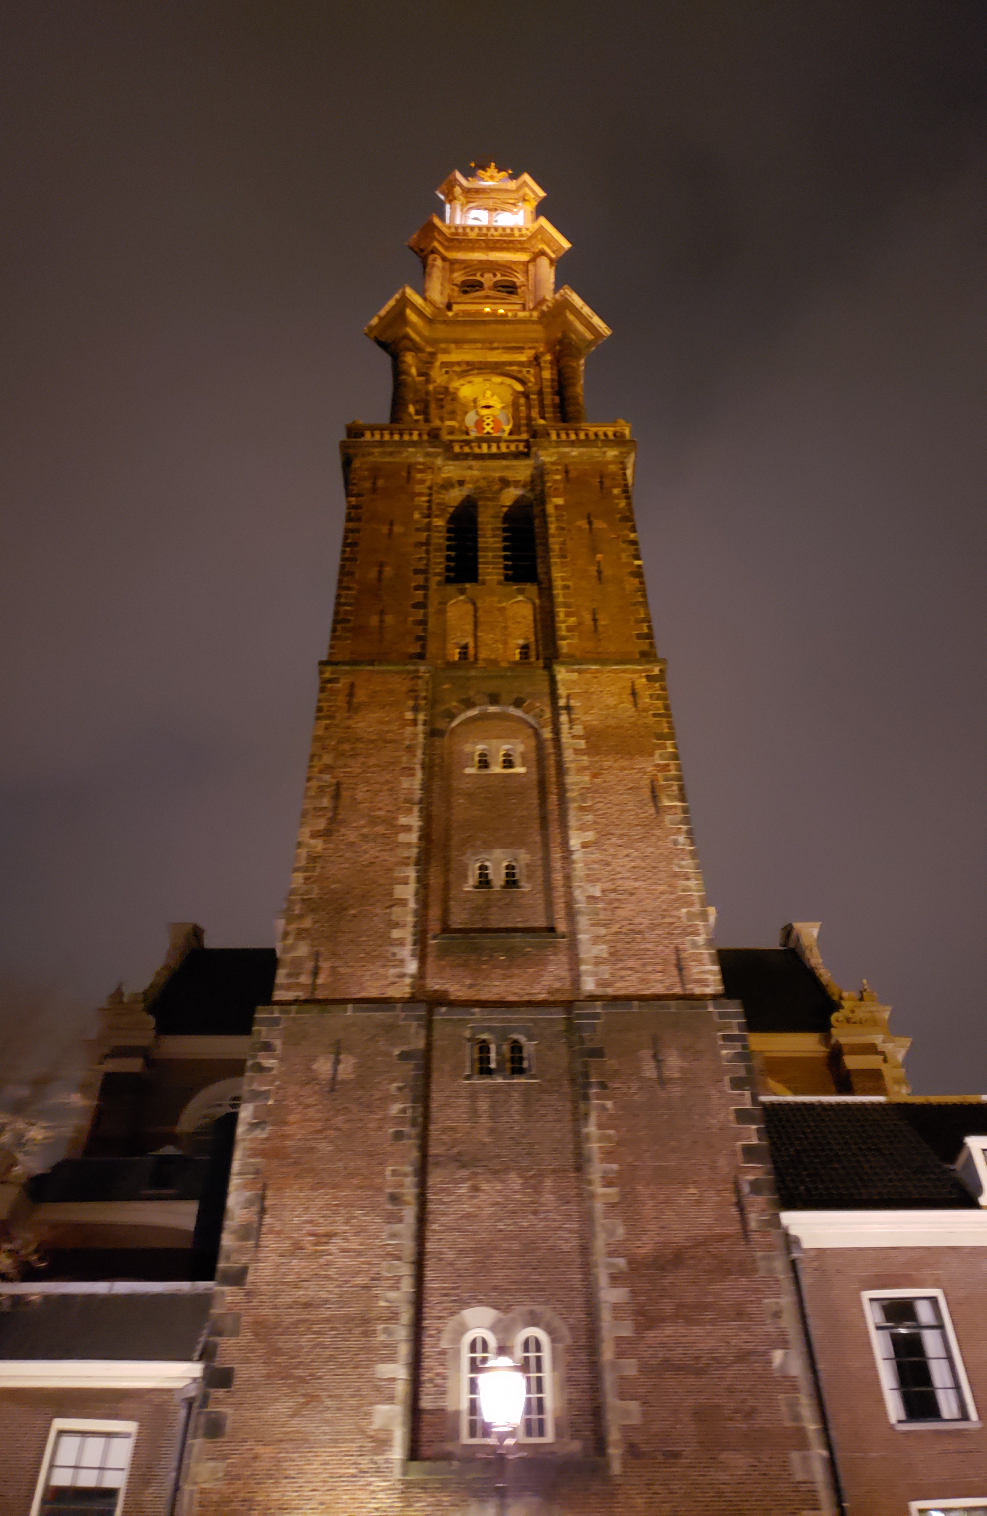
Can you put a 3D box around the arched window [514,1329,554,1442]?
[{"bbox_3d":[0.755,11.409,20.776,0.713,1.918,0.150,0,-44,-1],"label":"arched window"}]

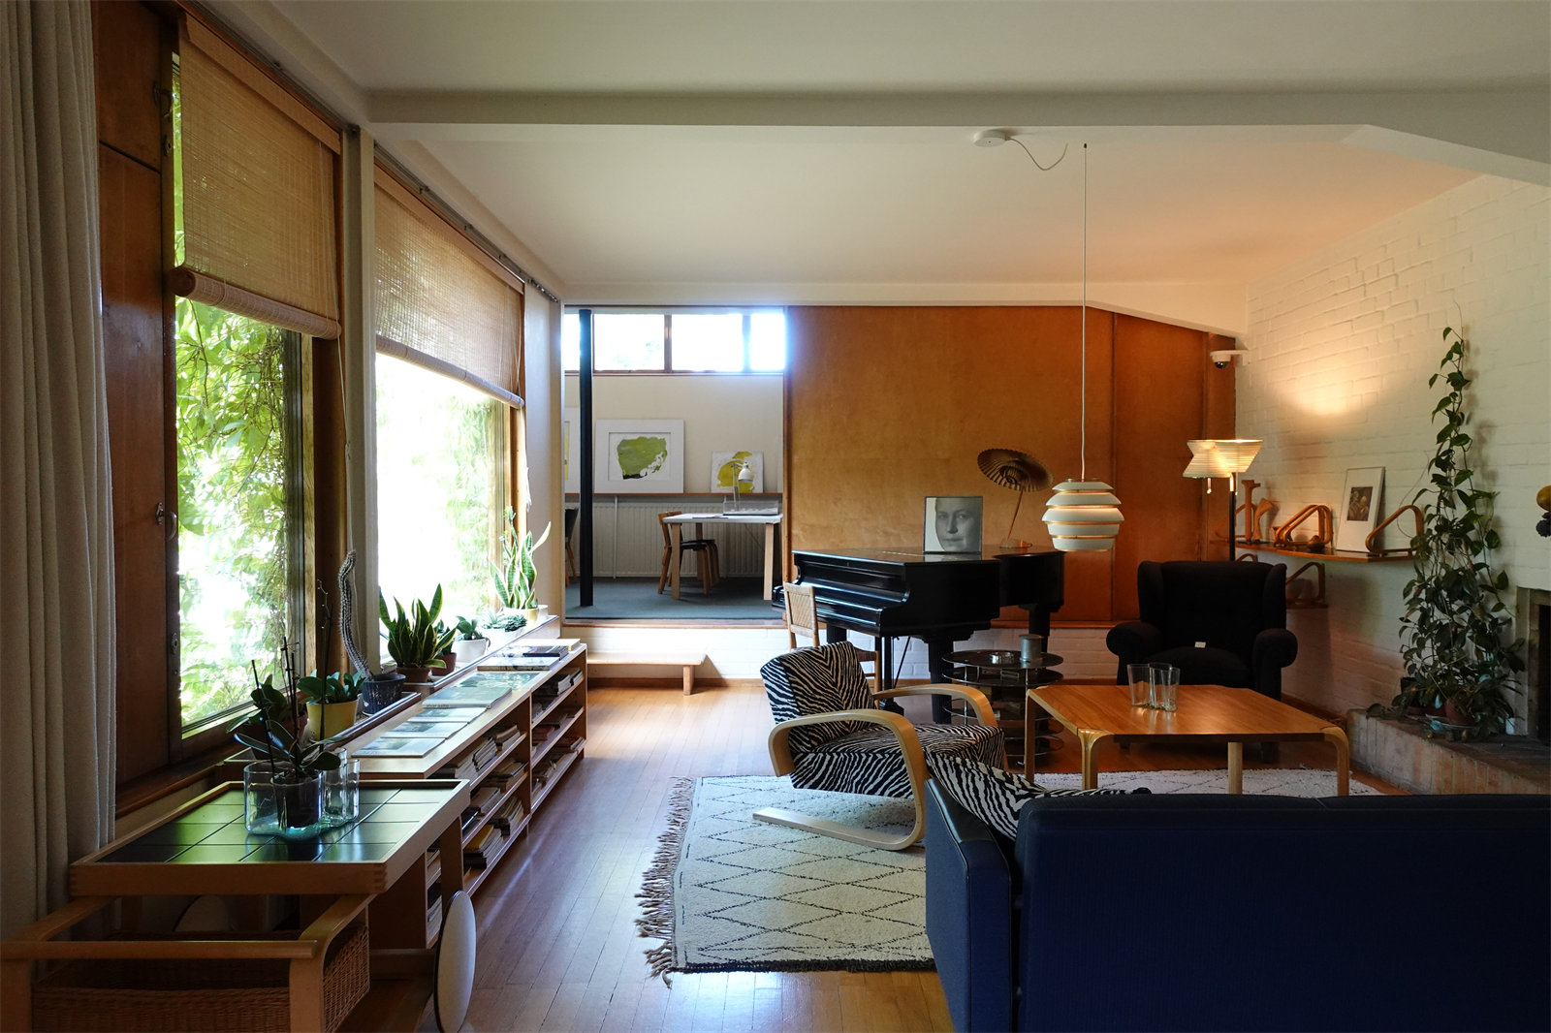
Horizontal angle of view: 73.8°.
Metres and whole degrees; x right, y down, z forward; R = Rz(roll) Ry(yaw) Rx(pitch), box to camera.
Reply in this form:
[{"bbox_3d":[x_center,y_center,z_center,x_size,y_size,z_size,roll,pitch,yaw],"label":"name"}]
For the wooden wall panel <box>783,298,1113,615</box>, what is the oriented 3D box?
[{"bbox_3d":[1.279,-0.386,7.563,2.391,2.301,0.060,0,2,0],"label":"wooden wall panel"}]

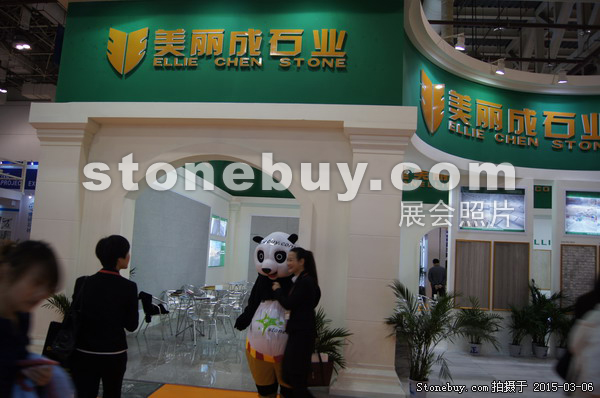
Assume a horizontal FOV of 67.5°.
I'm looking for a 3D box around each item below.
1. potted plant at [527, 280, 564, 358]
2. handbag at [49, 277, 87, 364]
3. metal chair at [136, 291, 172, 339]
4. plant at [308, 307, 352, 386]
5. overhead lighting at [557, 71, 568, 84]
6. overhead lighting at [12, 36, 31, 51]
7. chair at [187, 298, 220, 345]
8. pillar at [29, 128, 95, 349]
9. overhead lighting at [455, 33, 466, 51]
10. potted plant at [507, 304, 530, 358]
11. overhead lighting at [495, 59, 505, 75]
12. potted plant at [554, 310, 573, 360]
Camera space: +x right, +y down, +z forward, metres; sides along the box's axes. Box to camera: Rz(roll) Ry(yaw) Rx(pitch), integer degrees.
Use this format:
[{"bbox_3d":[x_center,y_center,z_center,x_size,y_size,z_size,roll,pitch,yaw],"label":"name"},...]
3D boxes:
[{"bbox_3d":[4.310,2.127,7.887,0.660,1.300,0.620,2,-7,5],"label":"potted plant"},{"bbox_3d":[-1.445,0.752,2.780,0.250,0.520,0.130,0,-8,27],"label":"handbag"},{"bbox_3d":[-2.543,2.053,7.954,0.560,0.750,0.540,3,-7,4],"label":"metal chair"},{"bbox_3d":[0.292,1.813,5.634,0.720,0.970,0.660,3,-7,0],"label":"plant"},{"bbox_3d":[4.253,-1.969,7.280,0.130,0.200,0.130,3,-7,-1],"label":"overhead lighting"},{"bbox_3d":[-13.327,-7.441,21.500,0.700,0.480,0.500,2,-7,5],"label":"overhead lighting"},{"bbox_3d":[-1.643,2.067,7.678,0.540,0.750,0.560,7,-8,-30],"label":"chair"},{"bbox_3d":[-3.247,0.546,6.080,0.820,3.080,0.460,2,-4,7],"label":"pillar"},{"bbox_3d":[2.233,-2.191,6.250,0.130,0.200,0.130,-2,-8,37],"label":"overhead lighting"},{"bbox_3d":[3.857,2.323,7.980,0.460,0.900,0.440,3,-7,0],"label":"potted plant"},{"bbox_3d":[3.103,-2.061,6.988,0.130,0.200,0.130,6,-7,-27],"label":"overhead lighting"},{"bbox_3d":[4.610,2.395,7.890,0.420,0.800,0.420,2,-7,5],"label":"potted plant"}]

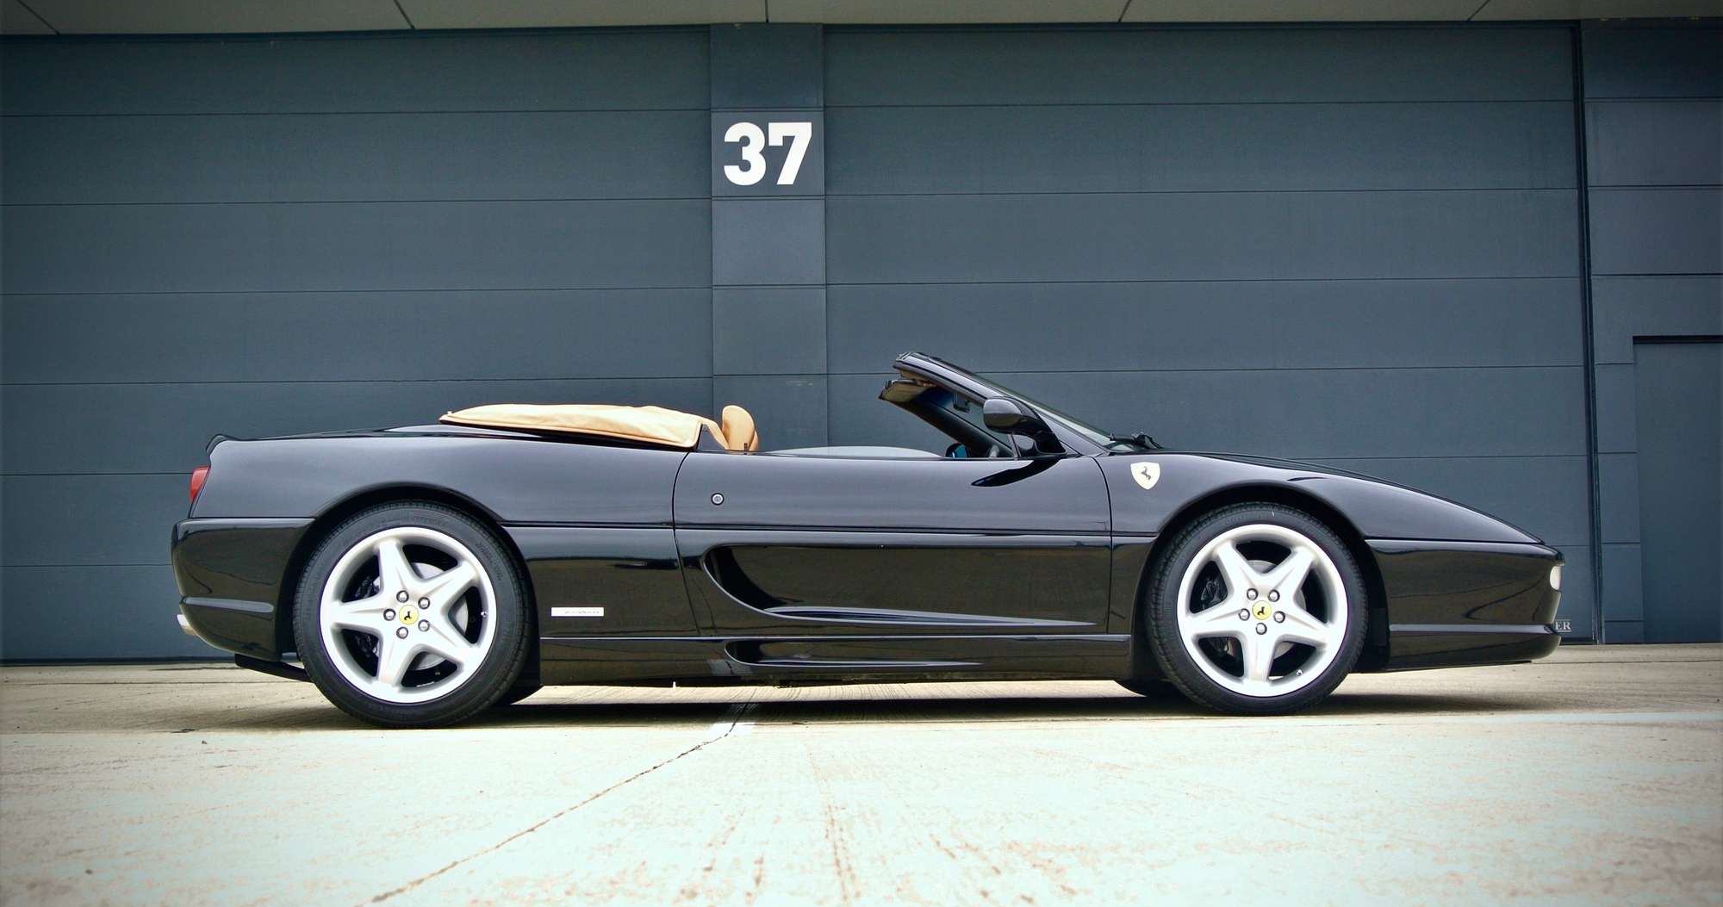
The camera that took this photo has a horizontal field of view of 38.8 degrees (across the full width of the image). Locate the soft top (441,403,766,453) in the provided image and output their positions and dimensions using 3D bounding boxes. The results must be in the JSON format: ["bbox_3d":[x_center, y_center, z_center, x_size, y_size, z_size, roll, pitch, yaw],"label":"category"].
[{"bbox_3d":[-0.823,-0.059,7.907,0.900,0.200,1.300,-1,-4,-2],"label":"soft top"}]

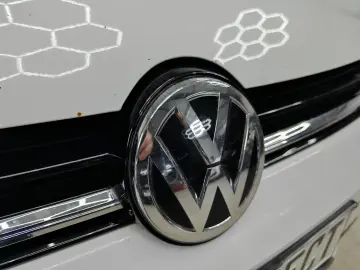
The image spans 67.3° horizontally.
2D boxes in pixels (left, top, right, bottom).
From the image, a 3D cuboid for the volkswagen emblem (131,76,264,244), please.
[{"bbox_3d":[0.024,0.022,0.237,0.144,0.144,0.018,-14,12,-33],"label":"volkswagen emblem"}]

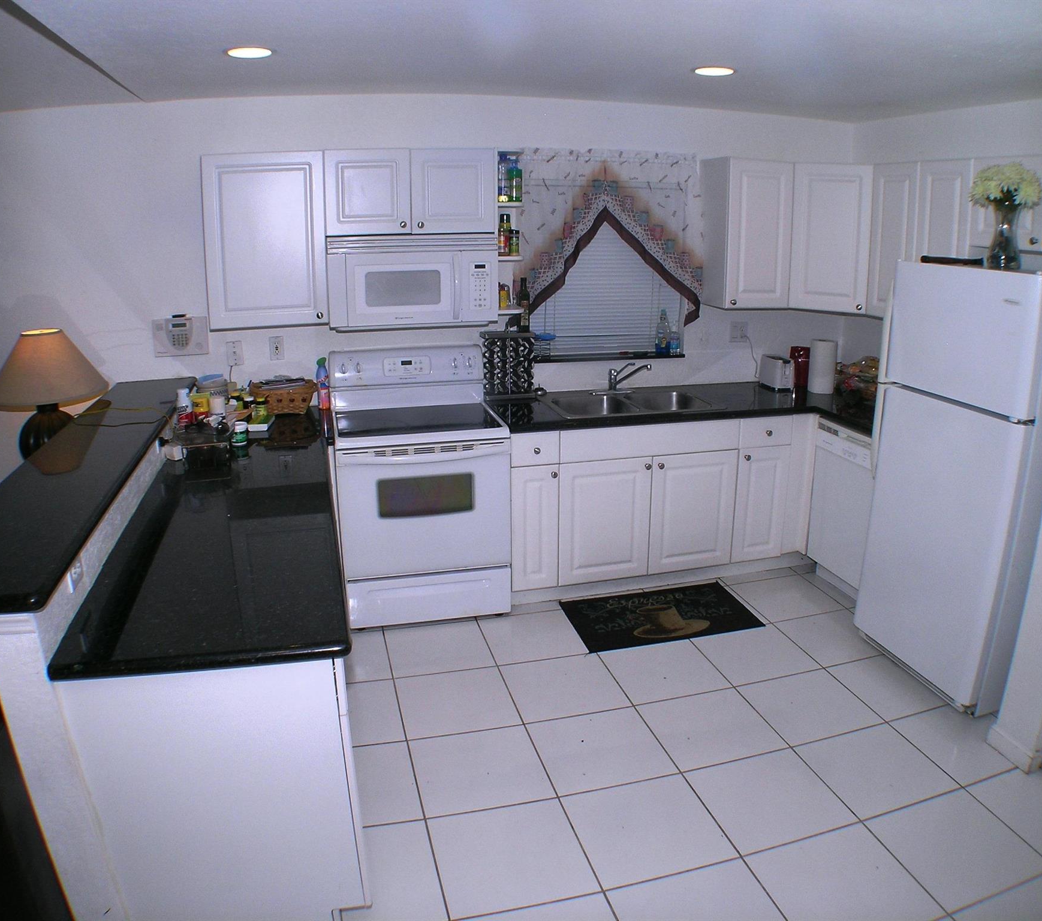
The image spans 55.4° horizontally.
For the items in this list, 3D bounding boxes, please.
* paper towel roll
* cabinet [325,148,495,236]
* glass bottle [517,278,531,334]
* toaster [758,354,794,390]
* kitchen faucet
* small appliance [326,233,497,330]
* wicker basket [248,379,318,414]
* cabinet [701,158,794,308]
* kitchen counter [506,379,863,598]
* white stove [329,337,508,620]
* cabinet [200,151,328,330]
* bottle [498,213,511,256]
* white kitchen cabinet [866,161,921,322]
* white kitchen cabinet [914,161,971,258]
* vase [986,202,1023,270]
[{"bbox_3d":[1.548,-0.492,5.091,0.128,0.276,0.128,-4,18,-14],"label":"paper towel roll"},{"bbox_3d":[-0.523,-1.201,4.414,0.747,0.355,0.330,-5,18,-16],"label":"cabinet"},{"bbox_3d":[0.018,-0.750,4.798,0.061,0.261,0.061,-4,18,-14],"label":"glass bottle"},{"bbox_3d":[1.325,-0.462,5.177,0.118,0.166,0.227,-4,18,-14],"label":"toaster"},{"bbox_3d":[0.559,-0.427,5.077,0.207,0.153,0.059,1,18,3],"label":"kitchen faucet"},{"bbox_3d":[-0.521,-0.834,4.497,0.750,0.394,0.394,-5,18,-16],"label":"small appliance"},{"bbox_3d":[-1.101,-0.280,4.614,0.295,0.138,0.192,-4,18,-14],"label":"wicker basket"},{"bbox_3d":[1.107,-1.132,4.912,0.320,0.724,0.312,-4,18,-14],"label":"cabinet"},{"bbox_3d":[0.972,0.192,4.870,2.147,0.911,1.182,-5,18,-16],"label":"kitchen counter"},{"bbox_3d":[-0.481,0.107,4.668,0.749,1.177,0.648,-4,18,-14],"label":"white stove"},{"bbox_3d":[-1.112,-0.956,4.303,0.483,0.719,0.330,-5,18,-16],"label":"cabinet"},{"bbox_3d":[-0.071,-1.034,4.540,0.063,0.184,0.063,-4,18,-14],"label":"bottle"},{"bbox_3d":[1.804,-1.007,4.498,0.325,0.709,0.296,-5,18,-16],"label":"white kitchen cabinet"},{"bbox_3d":[1.898,-0.914,4.206,0.325,0.709,0.345,-5,18,-16],"label":"white kitchen cabinet"},{"bbox_3d":[1.734,-0.815,3.585,0.133,0.236,0.133,-5,18,-16],"label":"vase"}]

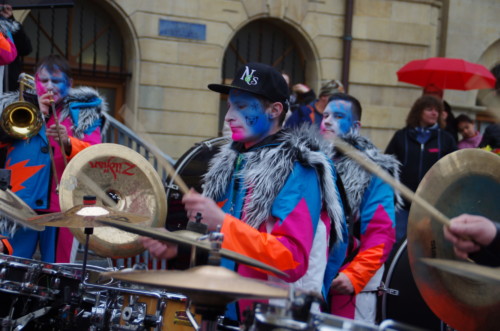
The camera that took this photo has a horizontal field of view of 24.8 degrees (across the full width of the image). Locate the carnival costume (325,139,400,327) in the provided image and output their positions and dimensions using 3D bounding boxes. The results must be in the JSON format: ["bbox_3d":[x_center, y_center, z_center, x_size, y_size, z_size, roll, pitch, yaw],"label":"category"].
[{"bbox_3d":[0.485,0.280,5.750,0.420,0.900,0.600,1,3,-44],"label":"carnival costume"}]

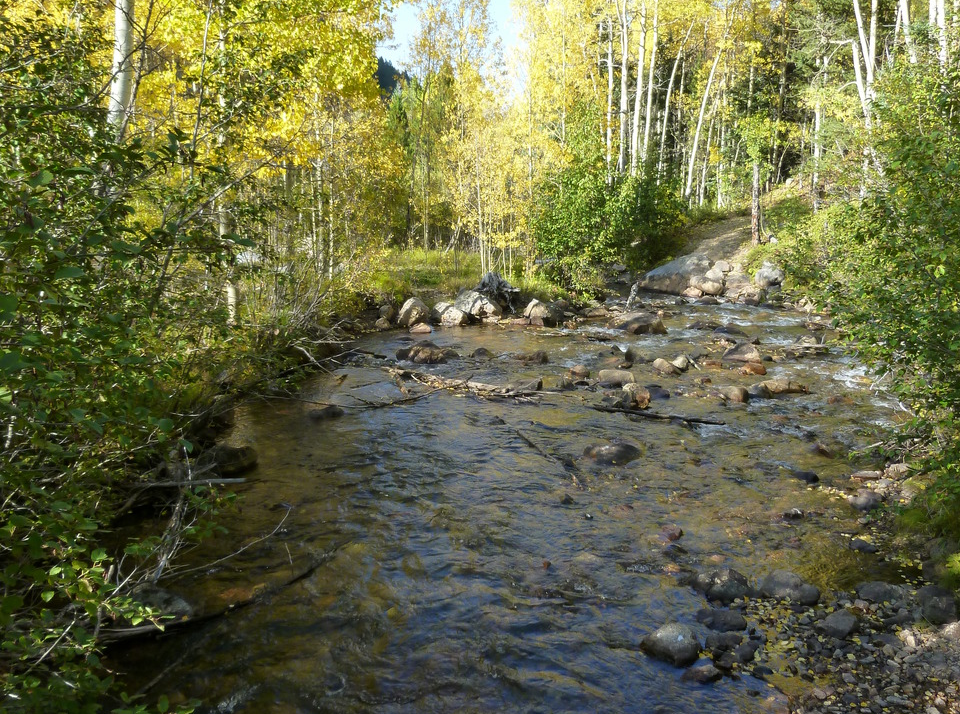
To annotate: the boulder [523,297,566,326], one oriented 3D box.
[{"bbox_3d":[1.835,-1.266,26.300,1.220,0.850,1.000,0,5,0],"label":"boulder"}]

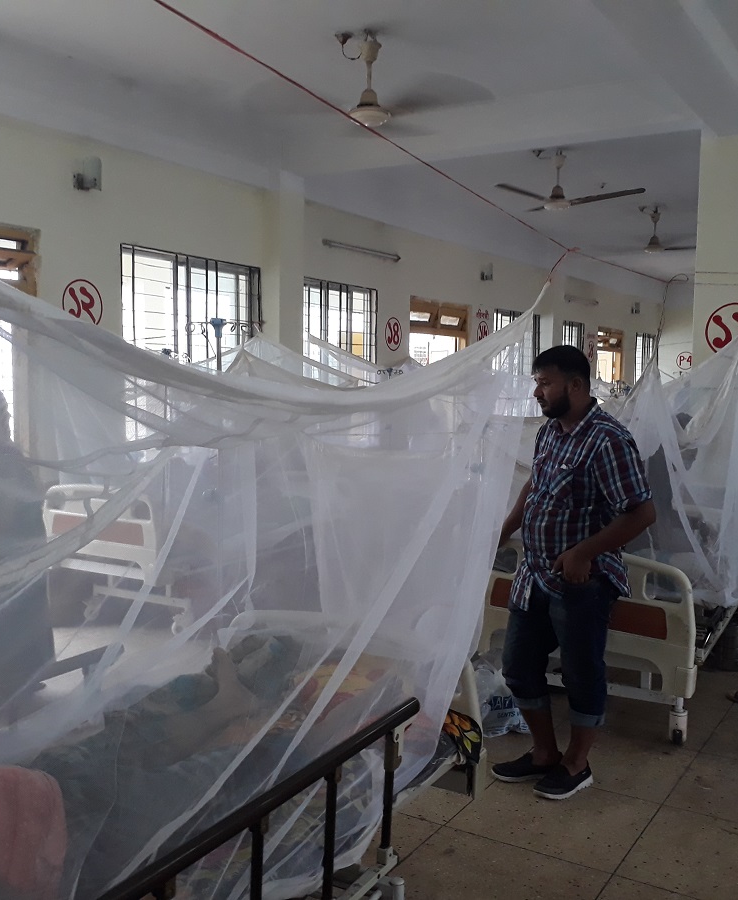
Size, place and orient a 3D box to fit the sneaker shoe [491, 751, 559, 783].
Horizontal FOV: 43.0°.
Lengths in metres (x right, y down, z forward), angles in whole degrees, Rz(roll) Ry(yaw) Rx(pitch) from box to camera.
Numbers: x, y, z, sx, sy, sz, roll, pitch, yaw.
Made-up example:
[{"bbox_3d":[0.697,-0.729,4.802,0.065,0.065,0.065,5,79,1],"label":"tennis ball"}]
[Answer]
[{"bbox_3d":[0.616,1.211,3.652,0.285,0.105,0.105,-1,4,-15],"label":"sneaker shoe"}]

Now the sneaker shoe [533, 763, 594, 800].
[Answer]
[{"bbox_3d":[0.738,1.221,3.523,0.285,0.105,0.105,-2,5,-33],"label":"sneaker shoe"}]

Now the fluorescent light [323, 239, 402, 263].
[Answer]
[{"bbox_3d":[-0.055,-1.885,8.836,0.080,0.080,1.330,3,5,32],"label":"fluorescent light"}]

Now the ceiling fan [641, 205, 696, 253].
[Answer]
[{"bbox_3d":[3.184,-2.459,10.421,1.400,0.520,1.400,3,5,32],"label":"ceiling fan"}]

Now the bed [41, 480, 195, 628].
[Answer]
[{"bbox_3d":[-1.087,0.603,6.381,0.940,0.950,2.100,3,5,32],"label":"bed"}]

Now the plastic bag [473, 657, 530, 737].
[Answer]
[{"bbox_3d":[0.629,1.063,4.171,0.300,0.320,0.210,2,4,18],"label":"plastic bag"}]

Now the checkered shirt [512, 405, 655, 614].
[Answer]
[{"bbox_3d":[0.795,0.200,3.500,0.330,0.730,0.480,-2,4,-28],"label":"checkered shirt"}]

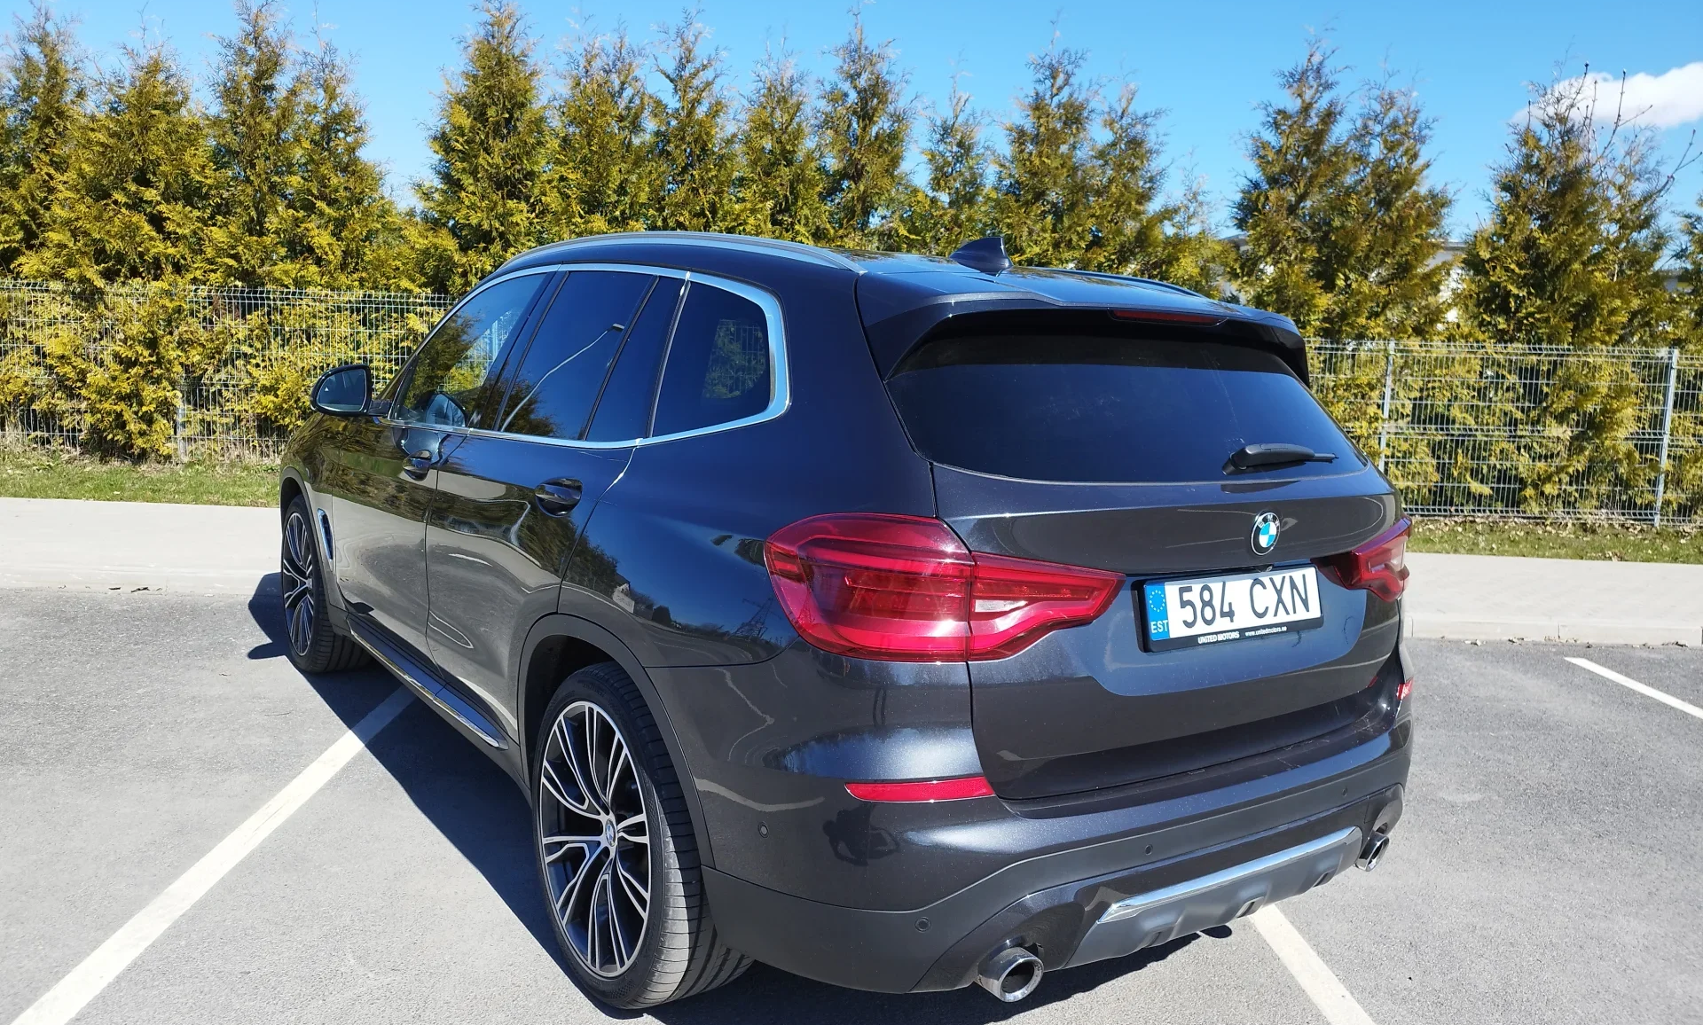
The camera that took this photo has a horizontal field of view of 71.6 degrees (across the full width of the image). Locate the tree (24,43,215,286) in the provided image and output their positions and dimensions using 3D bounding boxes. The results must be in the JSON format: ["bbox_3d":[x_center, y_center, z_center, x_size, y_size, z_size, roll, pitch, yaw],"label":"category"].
[{"bbox_3d":[-6.240,-2.269,10.100,1.600,3.427,1.450,2,7,-5],"label":"tree"}]

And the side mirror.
[{"bbox_3d":[-1.683,-0.400,3.862,0.205,0.172,0.155,-2,9,-36],"label":"side mirror"}]

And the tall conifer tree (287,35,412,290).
[{"bbox_3d":[-4.424,-2.284,10.080,1.300,3.500,1.300,2,7,0],"label":"tall conifer tree"}]

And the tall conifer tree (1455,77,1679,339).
[{"bbox_3d":[6.668,-2.039,11.170,1.950,4.059,1.450,2,7,-5],"label":"tall conifer tree"}]

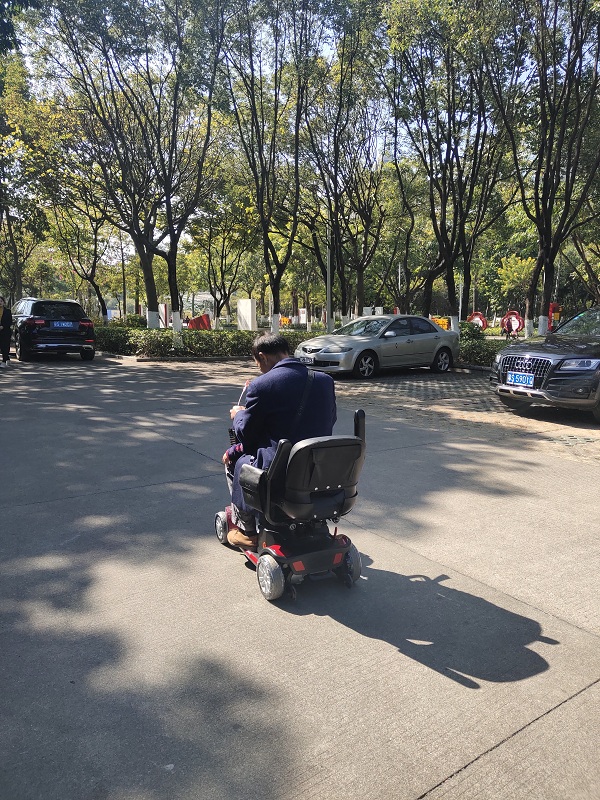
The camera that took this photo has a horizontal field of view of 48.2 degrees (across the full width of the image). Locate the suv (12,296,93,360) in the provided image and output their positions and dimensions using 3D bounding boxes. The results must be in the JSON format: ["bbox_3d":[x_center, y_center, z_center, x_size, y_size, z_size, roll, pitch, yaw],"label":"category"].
[{"bbox_3d":[-7.253,-2.007,19.053,1.900,1.640,4.680,-5,9,-30],"label":"suv"}]

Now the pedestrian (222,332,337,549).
[{"bbox_3d":[-0.111,0.283,3.758,0.530,1.220,0.740,-4,8,-27],"label":"pedestrian"}]

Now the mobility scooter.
[{"bbox_3d":[-0.099,0.494,3.839,0.570,0.920,1.180,-4,8,-22],"label":"mobility scooter"}]

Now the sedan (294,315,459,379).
[{"bbox_3d":[1.973,-1.332,16.127,4.670,1.430,1.780,-7,10,-40],"label":"sedan"}]

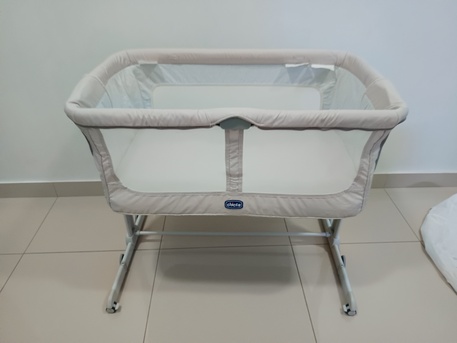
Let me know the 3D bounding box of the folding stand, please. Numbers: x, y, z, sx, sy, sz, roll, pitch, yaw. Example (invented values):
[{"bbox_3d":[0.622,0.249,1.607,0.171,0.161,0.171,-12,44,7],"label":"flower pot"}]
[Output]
[{"bbox_3d":[0.010,0.216,1.341,0.910,0.320,0.640,0,37,0],"label":"folding stand"}]

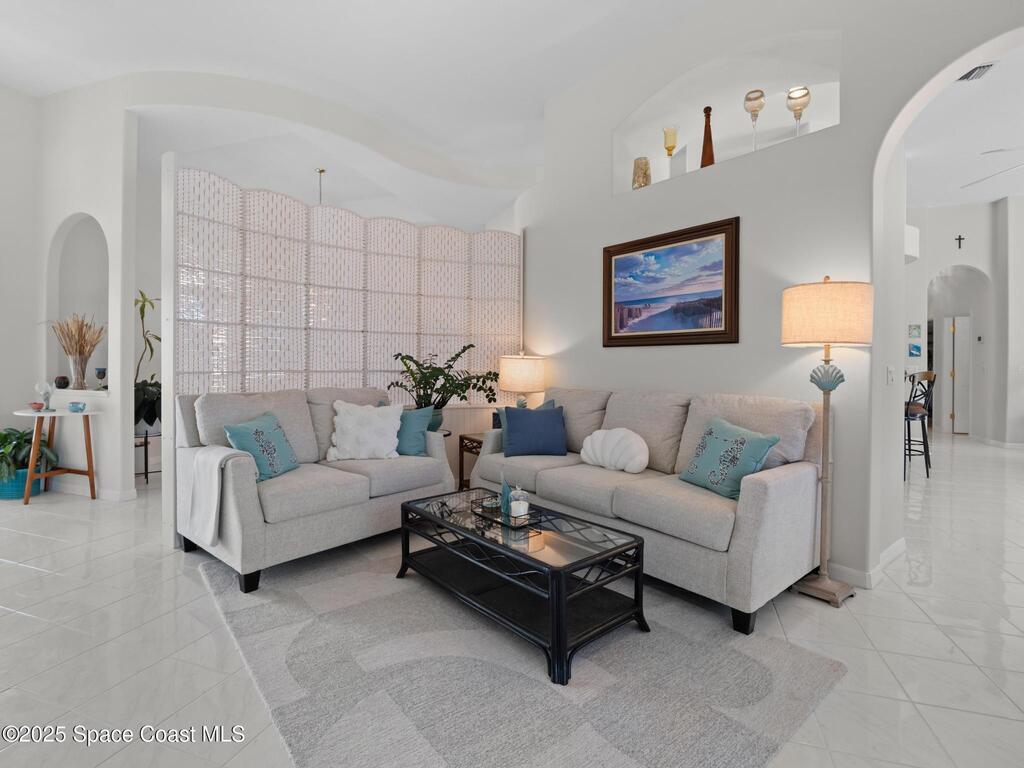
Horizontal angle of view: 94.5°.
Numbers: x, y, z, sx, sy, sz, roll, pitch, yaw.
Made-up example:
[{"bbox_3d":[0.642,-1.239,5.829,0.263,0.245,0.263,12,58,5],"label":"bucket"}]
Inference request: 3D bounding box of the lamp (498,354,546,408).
[{"bbox_3d":[0.107,0.053,4.423,0.420,0.692,0.420,0,1,0],"label":"lamp"}]

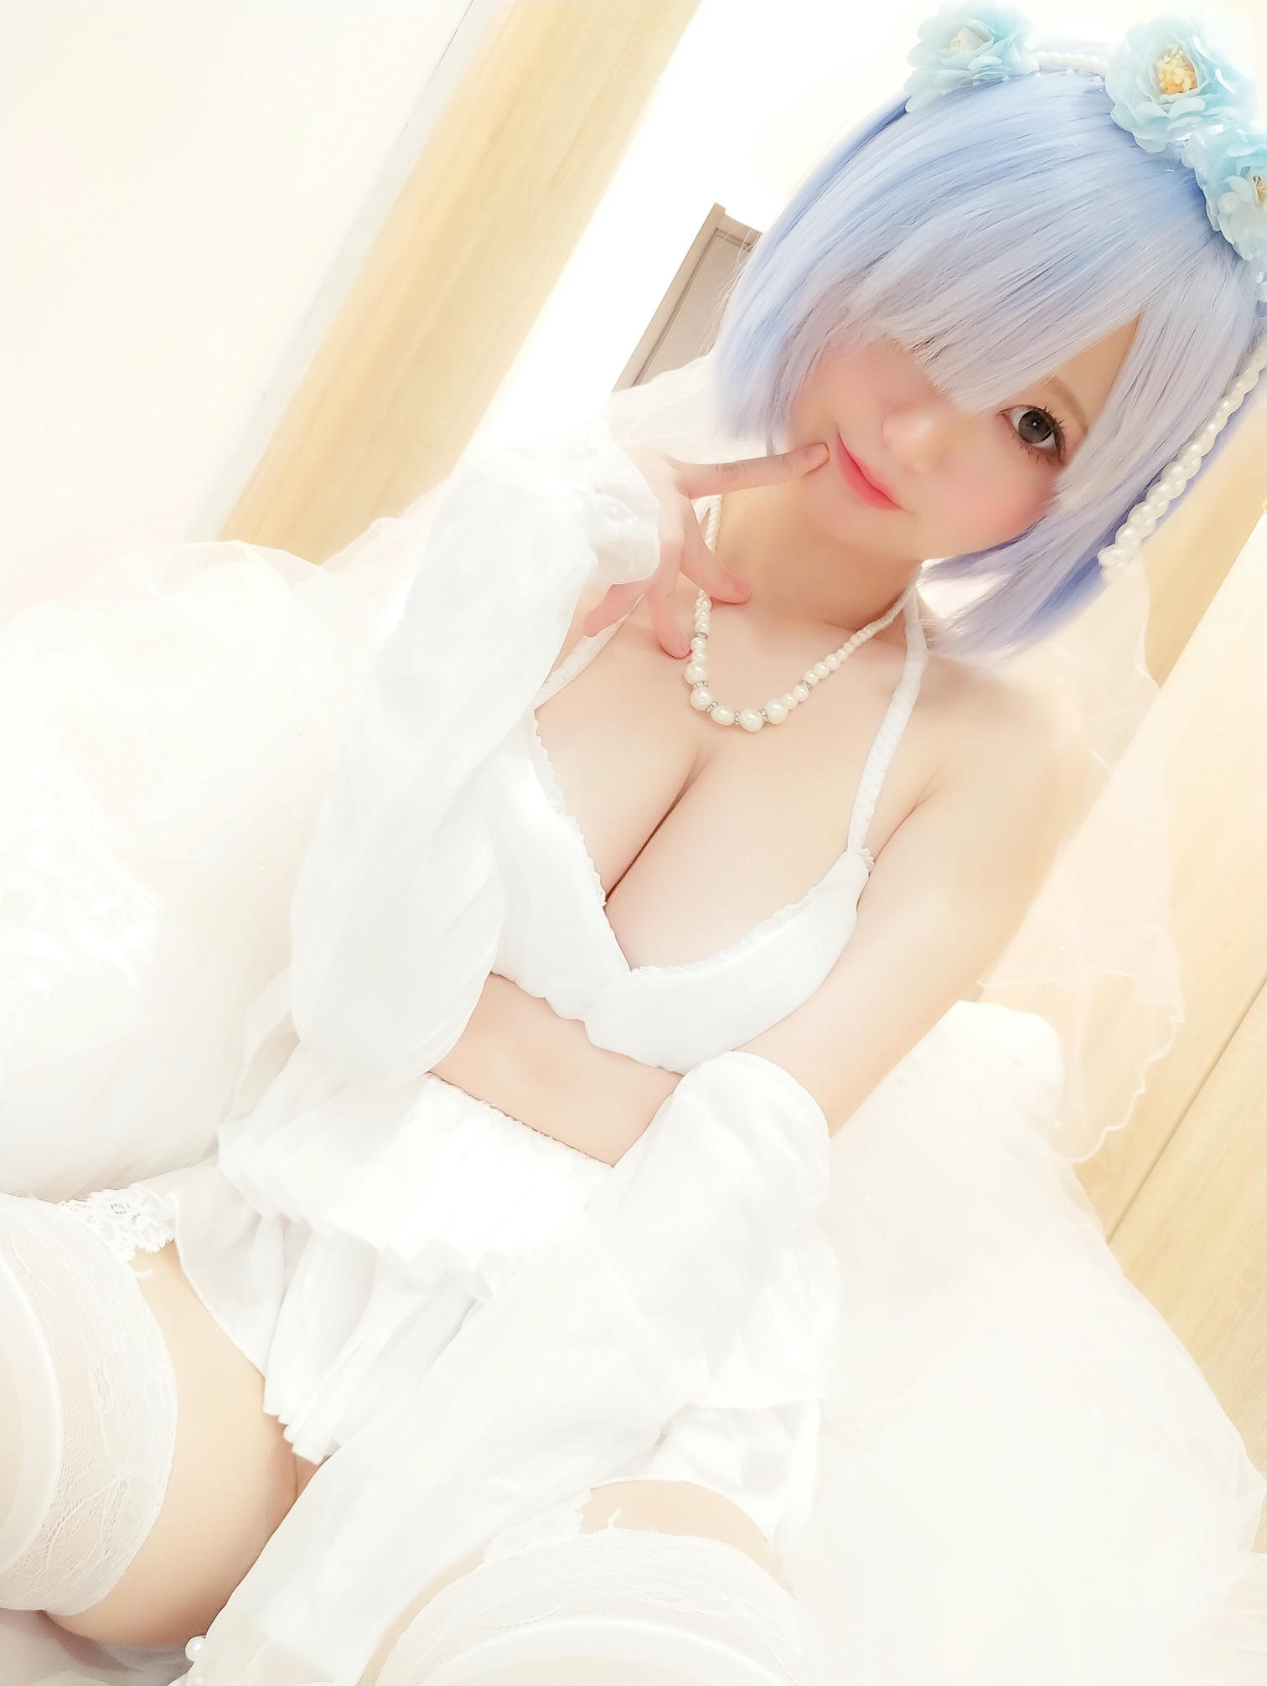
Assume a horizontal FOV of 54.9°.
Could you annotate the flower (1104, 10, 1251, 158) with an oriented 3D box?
[{"bbox_3d":[0.271,-0.377,0.605,0.072,0.070,0.042,36,23,-4],"label":"flower"}]

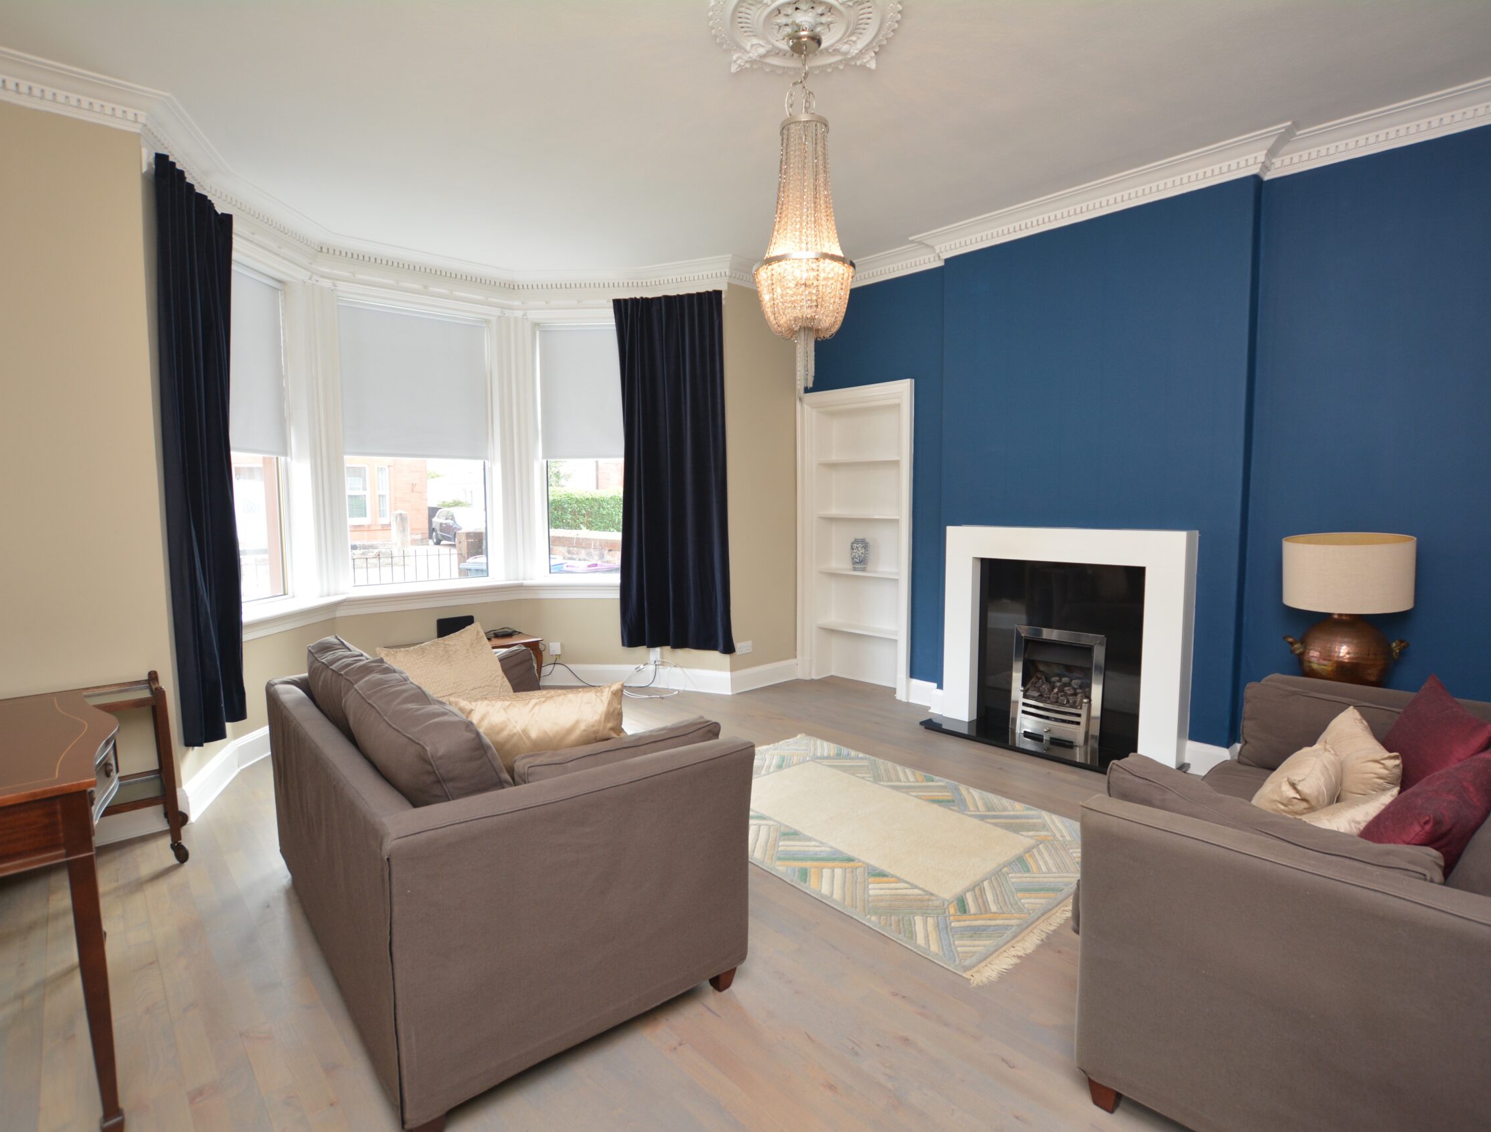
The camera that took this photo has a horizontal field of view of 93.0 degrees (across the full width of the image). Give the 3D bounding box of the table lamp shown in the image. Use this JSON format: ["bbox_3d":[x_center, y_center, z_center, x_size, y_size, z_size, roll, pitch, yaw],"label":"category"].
[{"bbox_3d":[2.346,0.185,2.750,0.390,0.610,0.390,-4,6,-42],"label":"table lamp"}]

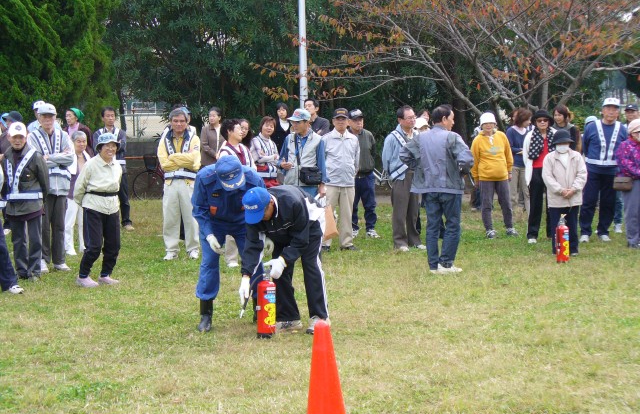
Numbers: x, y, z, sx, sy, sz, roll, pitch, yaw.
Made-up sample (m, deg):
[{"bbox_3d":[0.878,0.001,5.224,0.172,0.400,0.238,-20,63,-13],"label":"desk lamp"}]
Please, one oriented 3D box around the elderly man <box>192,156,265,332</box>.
[{"bbox_3d":[-0.699,0.274,9.850,0.600,1.320,0.750,-2,5,-13],"label":"elderly man"}]

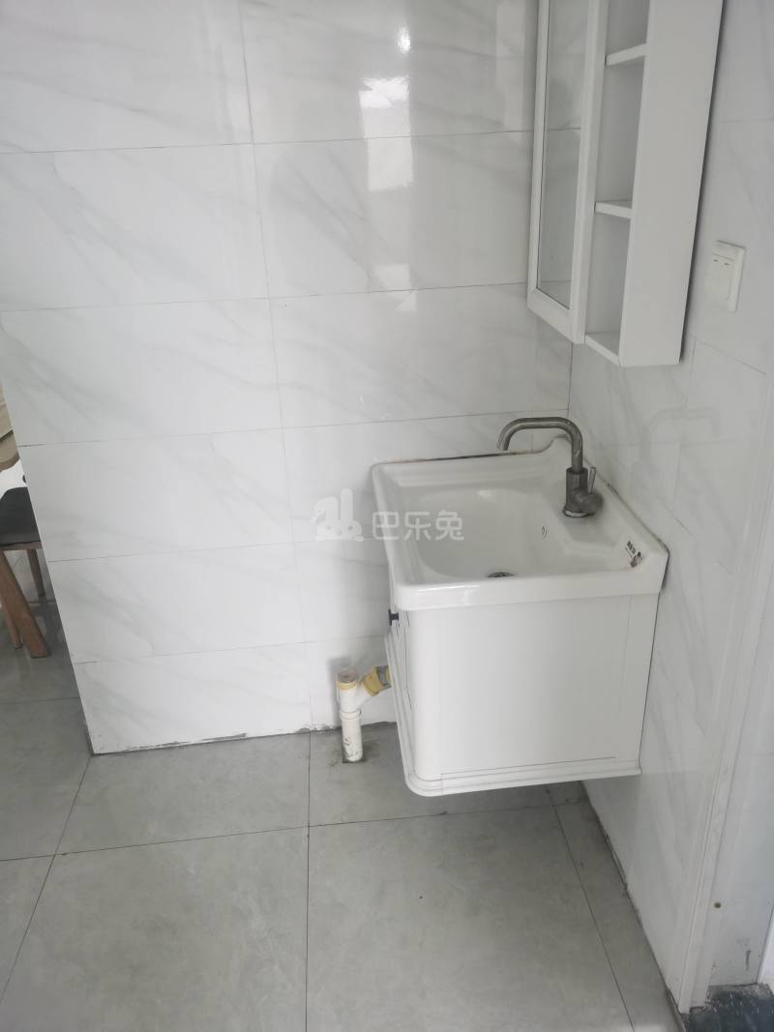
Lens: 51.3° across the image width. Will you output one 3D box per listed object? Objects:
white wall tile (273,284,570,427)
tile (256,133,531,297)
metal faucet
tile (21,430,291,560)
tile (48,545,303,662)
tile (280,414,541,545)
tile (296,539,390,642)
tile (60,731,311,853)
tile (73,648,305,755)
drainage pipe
[{"bbox_3d":[0.069,-0.366,1.838,0.640,0.302,0.010,-4,25,-3],"label":"white wall tile"},{"bbox_3d":[0.039,-0.638,1.709,0.605,0.302,0.010,-4,25,-3],"label":"tile"},{"bbox_3d":[0.331,-0.097,1.637,0.212,0.210,0.066,-2,25,1],"label":"metal faucet"},{"bbox_3d":[-0.539,-0.048,1.930,0.606,0.302,0.010,-4,25,-3],"label":"tile"},{"bbox_3d":[-0.526,0.225,2.058,0.606,0.302,0.010,-4,25,-3],"label":"tile"},{"bbox_3d":[0.062,-0.091,1.961,0.600,0.300,0.010,-4,25,-4],"label":"tile"},{"bbox_3d":[0.074,0.178,2.088,0.600,0.297,0.010,-4,25,-4],"label":"tile"},{"bbox_3d":[-0.501,0.708,2.085,0.600,0.010,0.350,-4,25,-3],"label":"tile"},{"bbox_3d":[-0.514,0.495,2.184,0.606,0.294,0.010,-4,25,-3],"label":"tile"},{"bbox_3d":[-0.061,0.520,2.107,0.145,0.280,0.060,-4,25,-3],"label":"drainage pipe"}]

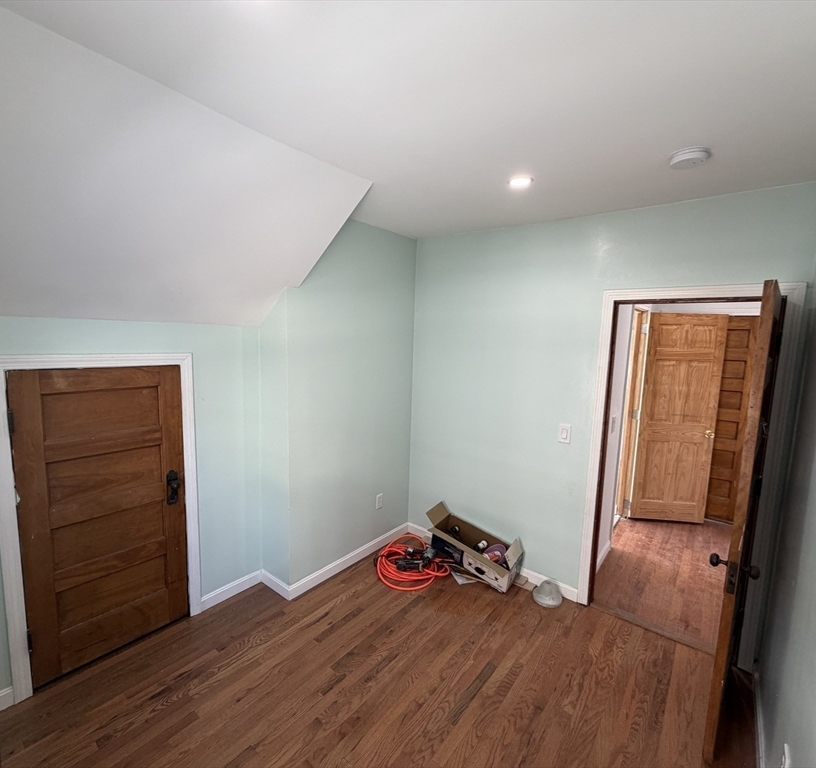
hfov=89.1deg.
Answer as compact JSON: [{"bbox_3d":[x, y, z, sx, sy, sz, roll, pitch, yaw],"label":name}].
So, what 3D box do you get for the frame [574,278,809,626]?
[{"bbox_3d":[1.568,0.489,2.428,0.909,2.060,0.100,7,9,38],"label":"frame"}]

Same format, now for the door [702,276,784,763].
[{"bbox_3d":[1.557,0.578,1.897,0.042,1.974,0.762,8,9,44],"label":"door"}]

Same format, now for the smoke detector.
[{"bbox_3d":[1.169,-0.933,1.720,0.138,0.042,0.138,7,9,38],"label":"smoke detector"}]

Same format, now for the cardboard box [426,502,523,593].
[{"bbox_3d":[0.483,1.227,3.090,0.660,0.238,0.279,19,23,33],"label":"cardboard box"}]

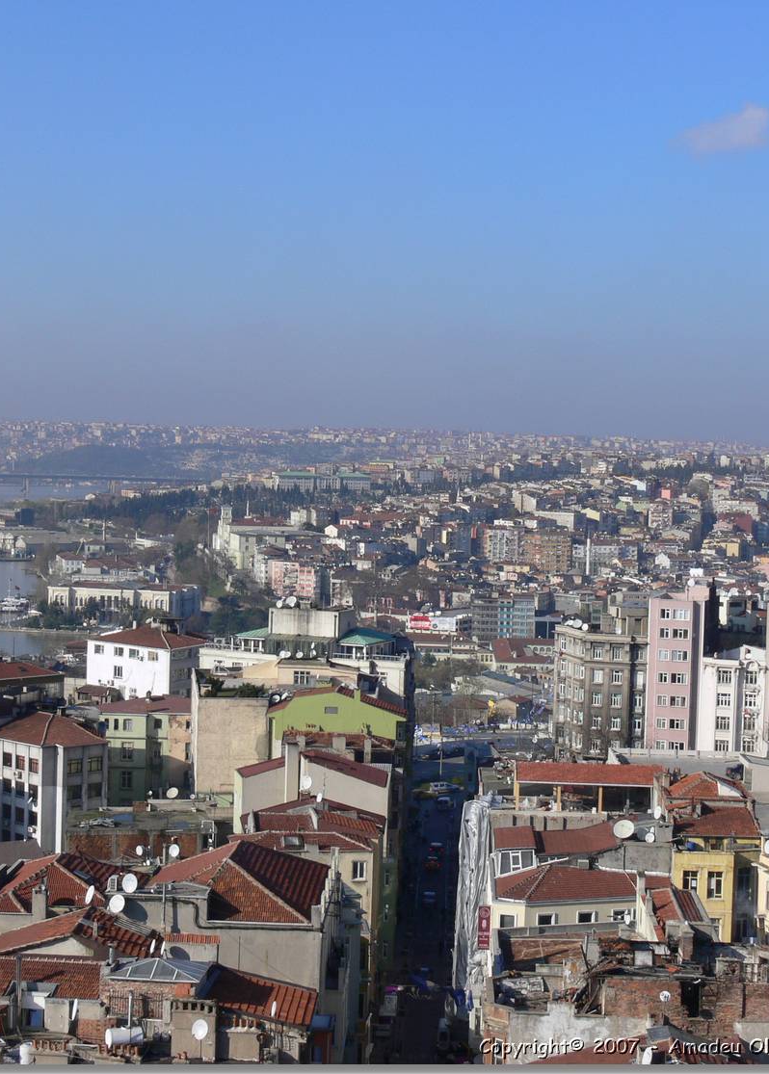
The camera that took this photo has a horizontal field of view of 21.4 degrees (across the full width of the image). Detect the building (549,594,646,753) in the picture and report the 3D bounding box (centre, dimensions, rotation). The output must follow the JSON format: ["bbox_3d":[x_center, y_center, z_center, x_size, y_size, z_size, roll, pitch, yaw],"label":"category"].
[{"bbox_3d":[32.117,20.987,303.387,13.500,24.500,14.000,2,3,10],"label":"building"}]

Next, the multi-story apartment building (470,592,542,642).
[{"bbox_3d":[50.259,35.690,868.484,29.000,21.540,13.000,1,3,-3],"label":"multi-story apartment building"}]

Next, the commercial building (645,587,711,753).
[{"bbox_3d":[44.795,20.735,309.368,8.500,26.530,13.000,2,3,15],"label":"commercial building"}]

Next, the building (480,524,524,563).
[{"bbox_3d":[72.710,5.419,1261.966,26.000,24.420,14.000,1,3,-5],"label":"building"}]

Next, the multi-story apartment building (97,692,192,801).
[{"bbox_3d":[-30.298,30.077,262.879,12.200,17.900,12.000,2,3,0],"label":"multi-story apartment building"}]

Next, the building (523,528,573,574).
[{"bbox_3d":[93.884,7.197,1159.685,20.000,24.300,17.000,0,3,-26],"label":"building"}]

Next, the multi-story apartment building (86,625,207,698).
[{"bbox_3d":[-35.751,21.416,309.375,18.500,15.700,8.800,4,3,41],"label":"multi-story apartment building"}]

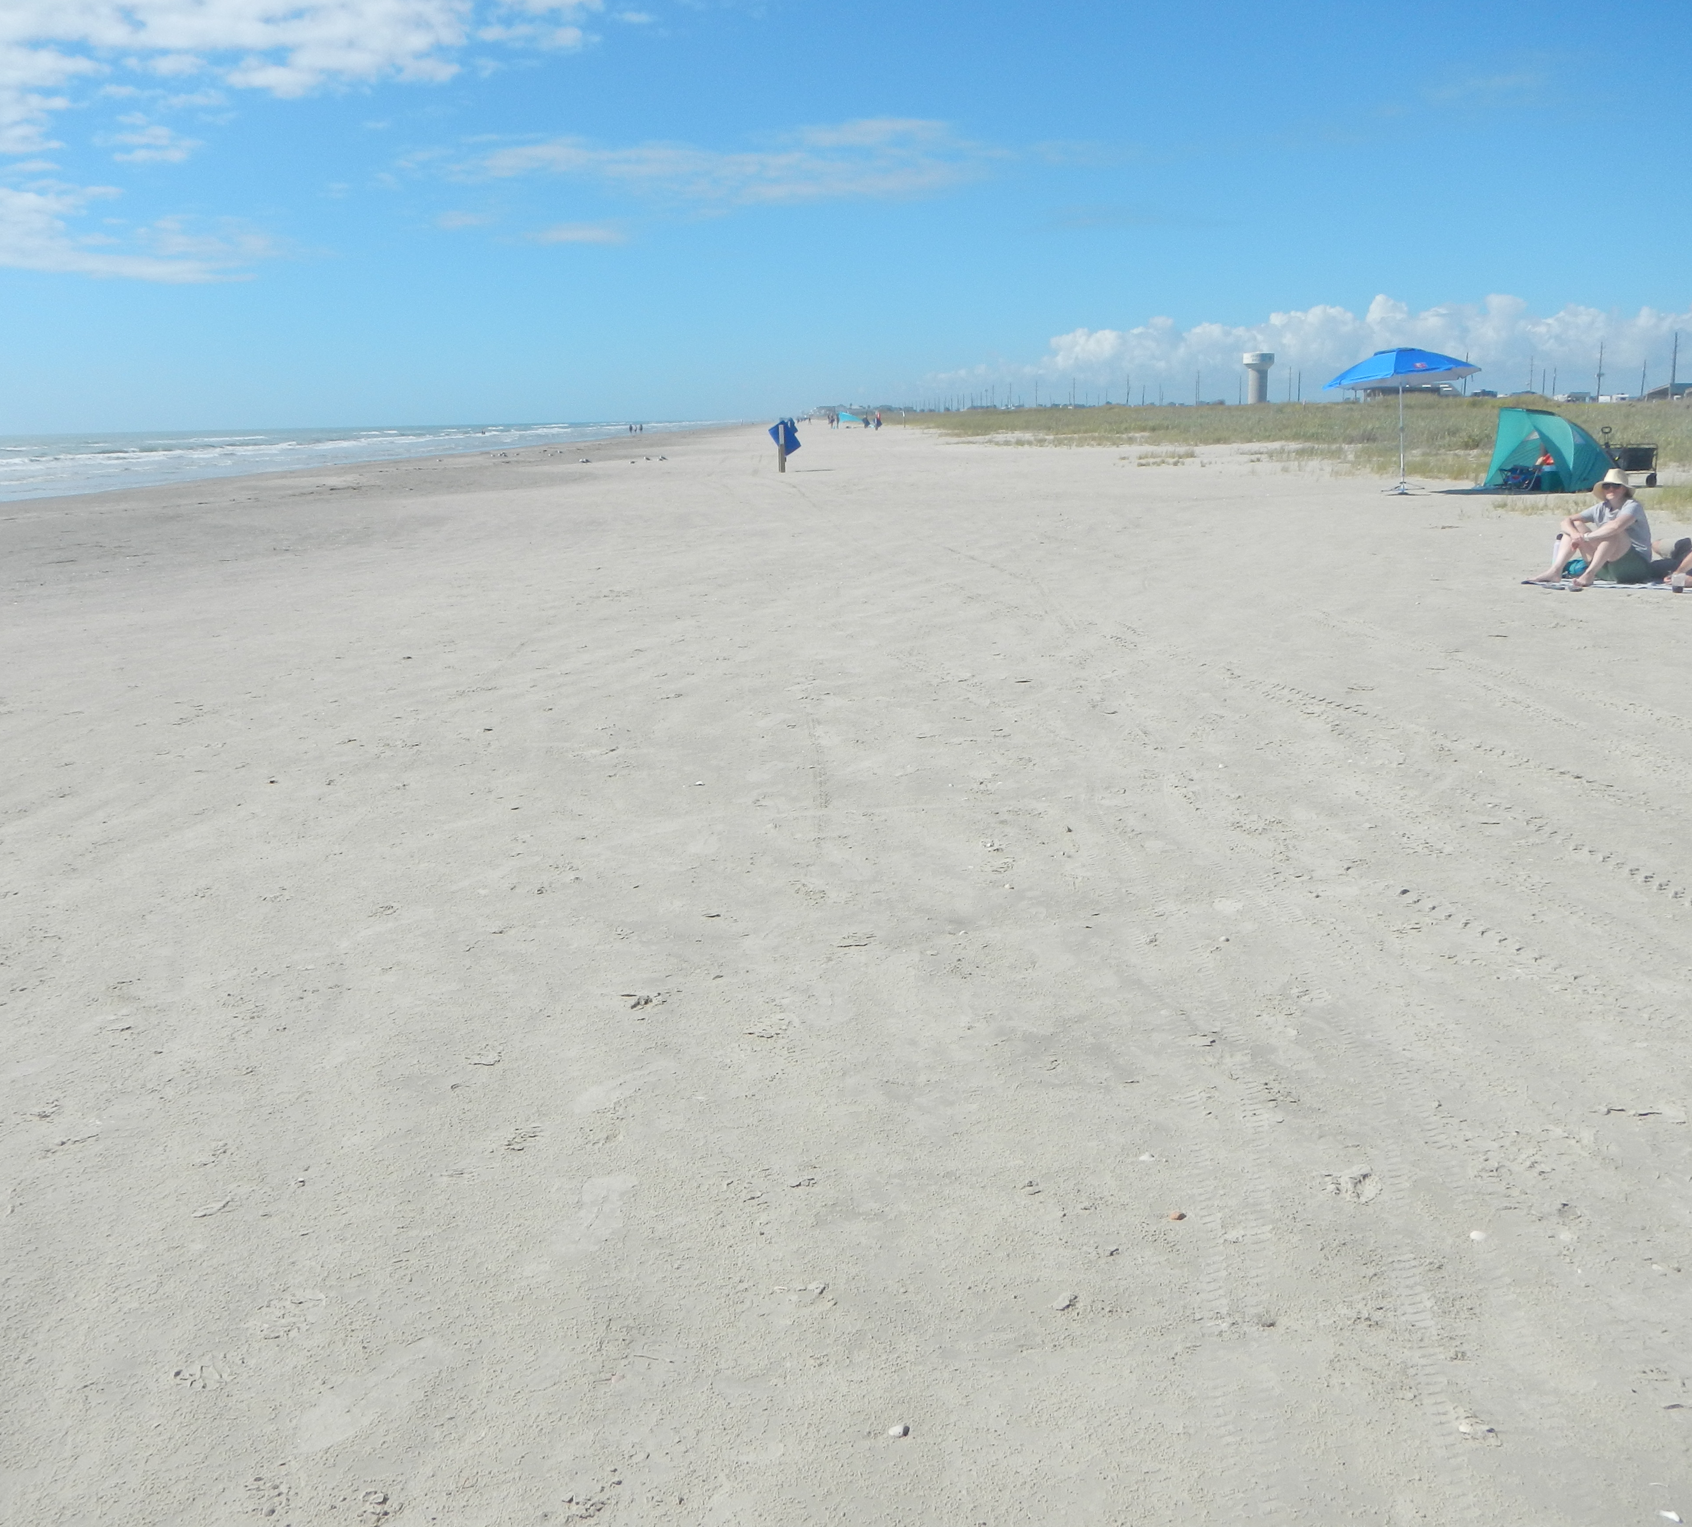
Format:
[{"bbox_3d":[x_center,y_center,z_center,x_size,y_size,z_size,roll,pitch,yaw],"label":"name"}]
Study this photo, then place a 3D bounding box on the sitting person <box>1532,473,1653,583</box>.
[{"bbox_3d":[5.662,-1.798,12.471,0.810,0.860,0.520,-4,12,-11],"label":"sitting person"}]

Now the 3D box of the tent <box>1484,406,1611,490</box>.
[{"bbox_3d":[11.298,-5.043,26.274,1.400,1.290,2.050,-6,13,-20],"label":"tent"}]

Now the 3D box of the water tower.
[{"bbox_3d":[270.298,-250.954,1076.160,20.500,37.500,20.500,2,12,14],"label":"water tower"}]

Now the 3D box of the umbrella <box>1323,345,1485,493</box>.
[{"bbox_3d":[8.658,-5.284,25.416,2.300,2.220,2.300,4,13,22],"label":"umbrella"}]

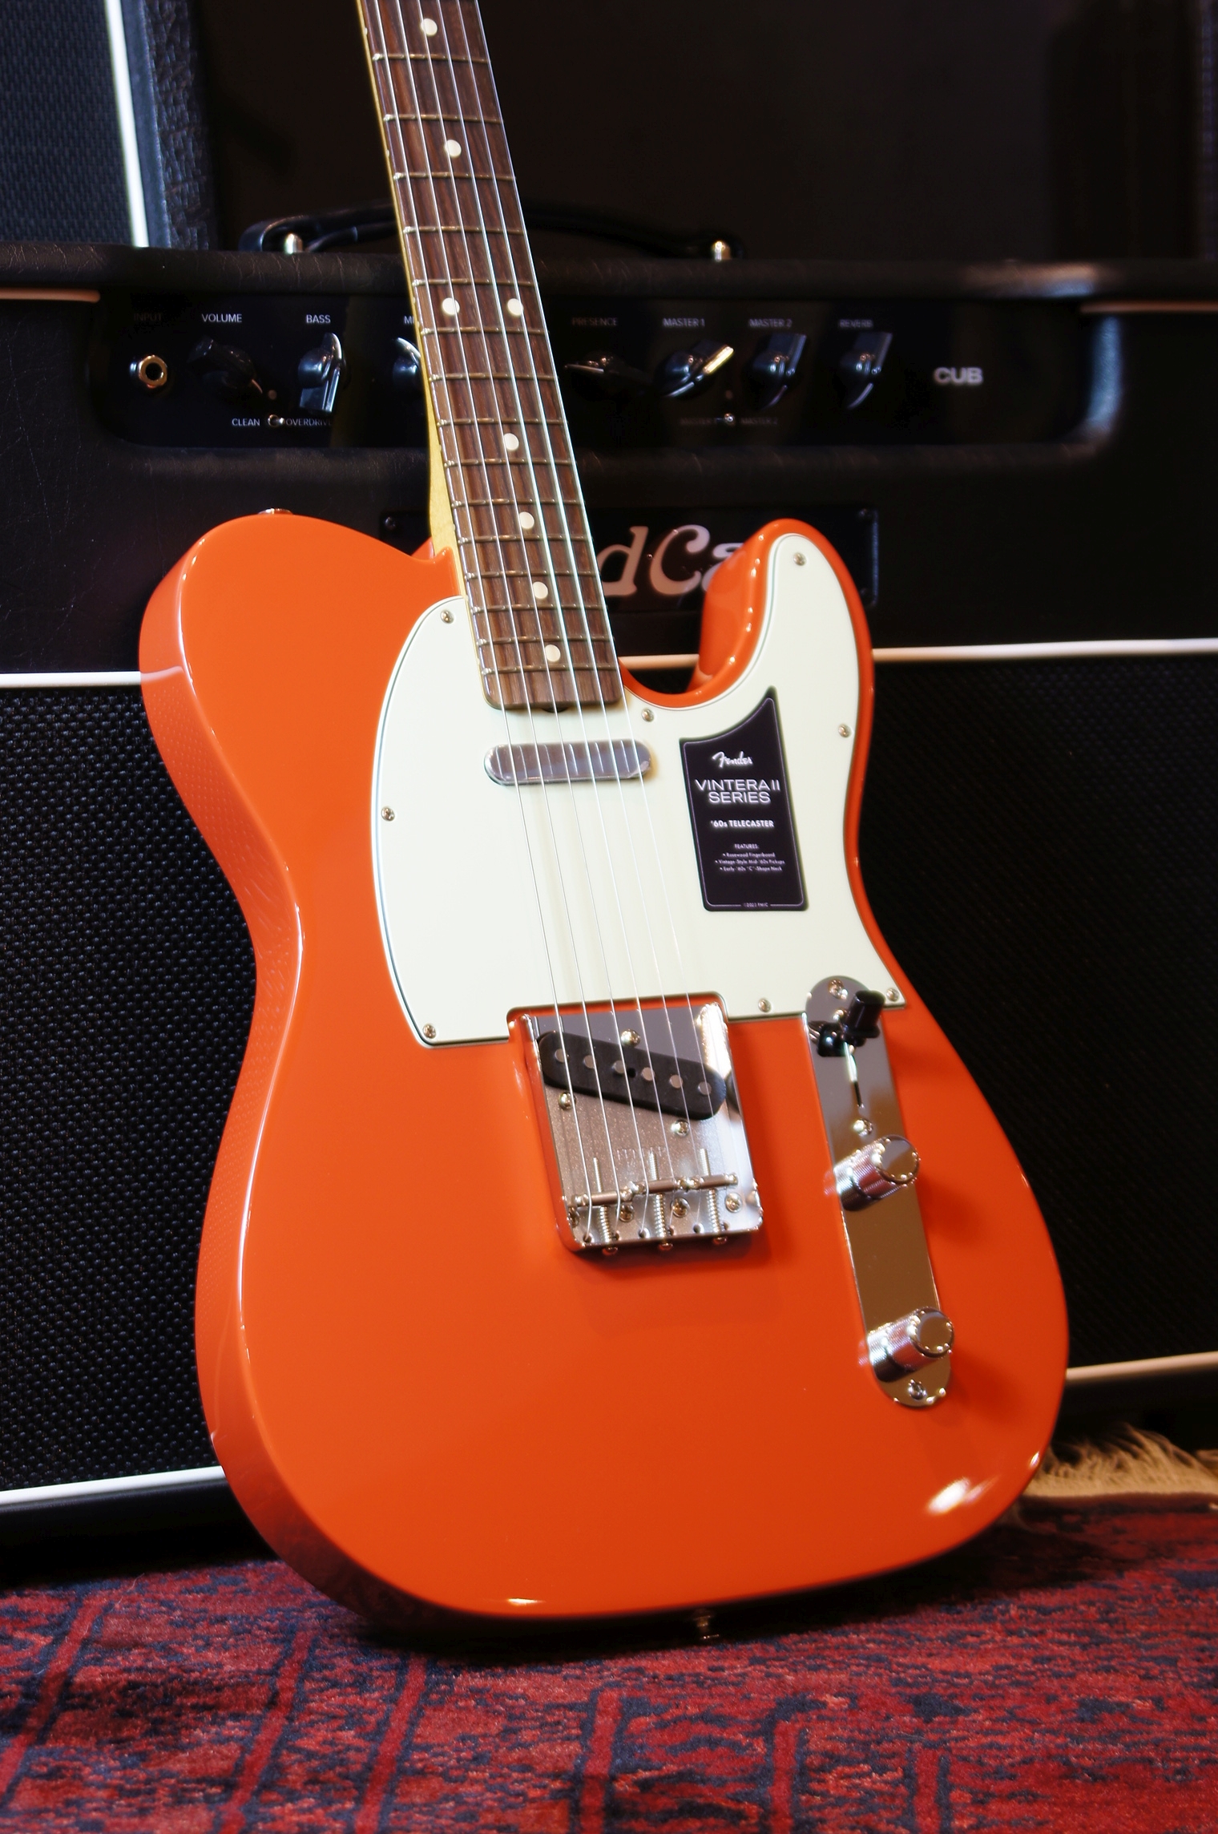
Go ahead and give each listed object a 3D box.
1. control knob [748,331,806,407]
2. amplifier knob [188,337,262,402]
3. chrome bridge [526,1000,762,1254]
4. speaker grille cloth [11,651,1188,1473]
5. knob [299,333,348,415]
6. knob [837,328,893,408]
[{"bbox_3d":[0.065,-0.213,1.785,0.018,0.031,0.018,19,-4,-28],"label":"control knob"},{"bbox_3d":[-0.141,-0.201,1.678,0.031,0.018,0.018,34,-11,-26],"label":"amplifier knob"},{"bbox_3d":[0.013,0.073,1.597,0.077,0.087,0.013,-4,-16,-27],"label":"chrome bridge"},{"bbox_3d":[0.015,0.050,1.769,0.570,0.288,0.015,-3,6,-27],"label":"speaker grille cloth"},{"bbox_3d":[-0.106,-0.201,1.696,0.018,0.031,0.018,11,0,-28],"label":"knob"},{"bbox_3d":[0.100,-0.216,1.803,0.018,0.031,0.018,16,-3,-28],"label":"knob"}]

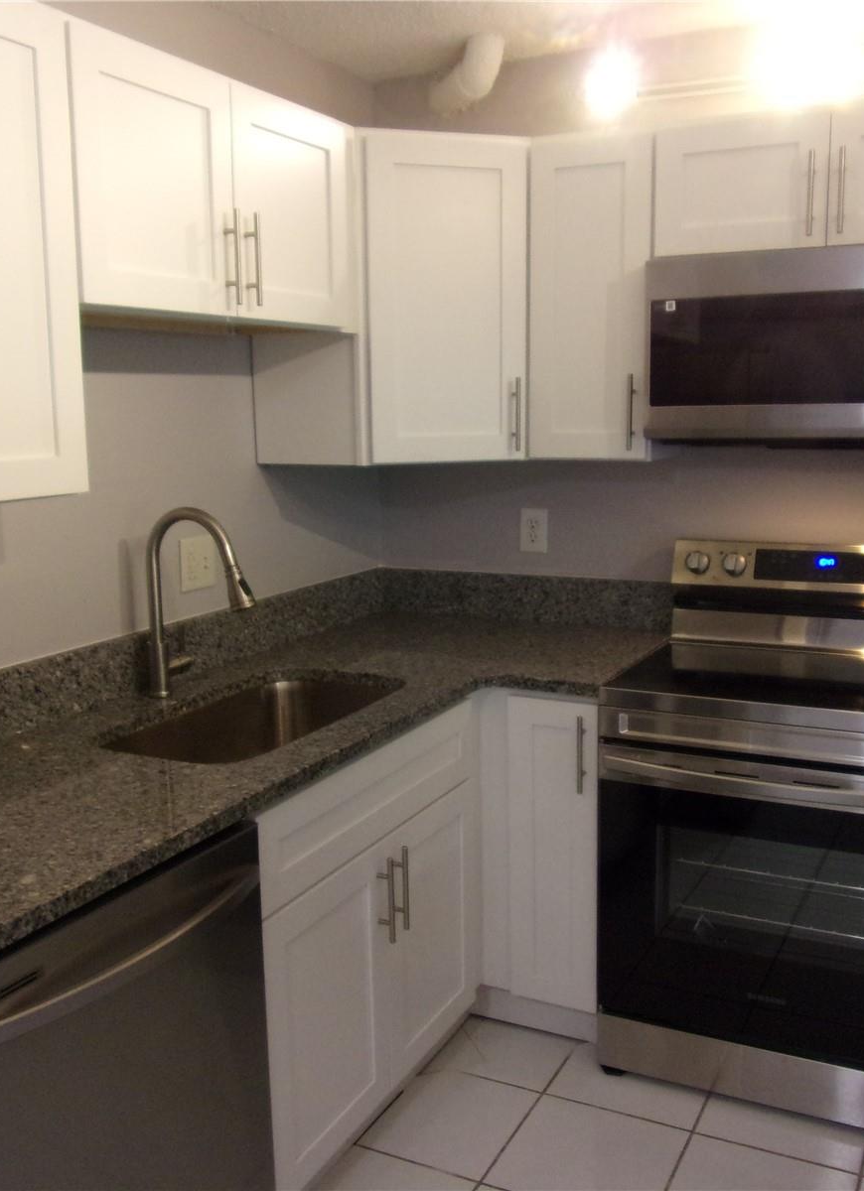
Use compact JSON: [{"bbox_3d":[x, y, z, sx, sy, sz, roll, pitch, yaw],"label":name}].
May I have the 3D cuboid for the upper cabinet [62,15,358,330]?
[{"bbox_3d":[-0.521,-0.766,2.187,0.330,0.445,0.840,4,11,27],"label":"upper cabinet"}]

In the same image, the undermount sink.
[{"bbox_3d":[-0.341,0.367,2.281,0.390,0.220,0.720,4,11,27],"label":"undermount sink"}]

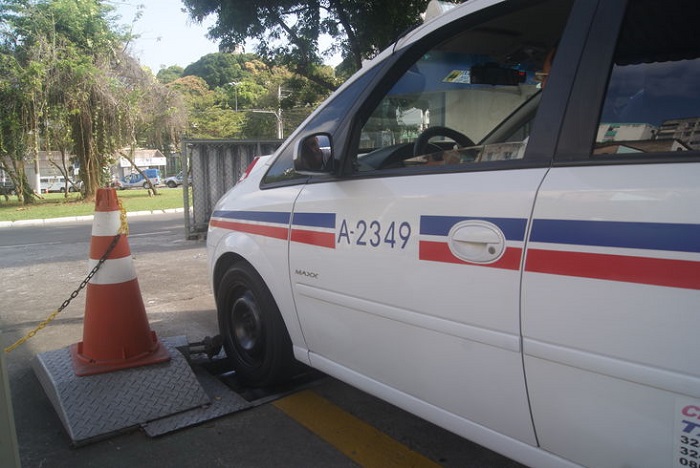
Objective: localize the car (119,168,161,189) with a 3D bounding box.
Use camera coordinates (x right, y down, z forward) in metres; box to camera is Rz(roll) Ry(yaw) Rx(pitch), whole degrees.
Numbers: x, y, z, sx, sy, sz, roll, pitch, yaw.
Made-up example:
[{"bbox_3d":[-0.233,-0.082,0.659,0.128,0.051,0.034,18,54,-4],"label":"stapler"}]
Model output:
[{"bbox_3d":[-18.600,-4.780,46.000,4.050,1.680,1.670,-1,6,-5],"label":"car"}]

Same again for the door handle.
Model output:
[{"bbox_3d":[0.341,0.021,1.405,0.050,0.113,0.187,-5,8,-38],"label":"door handle"}]

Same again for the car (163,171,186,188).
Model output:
[{"bbox_3d":[-14.200,-4.780,45.500,4.050,1.520,1.700,-1,6,-5],"label":"car"}]

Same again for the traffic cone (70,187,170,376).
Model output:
[{"bbox_3d":[-1.067,0.177,2.380,0.387,0.770,0.387,-5,7,-29],"label":"traffic cone"}]

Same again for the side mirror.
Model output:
[{"bbox_3d":[-0.120,-0.284,1.870,0.168,0.150,0.095,-5,8,-38],"label":"side mirror"}]

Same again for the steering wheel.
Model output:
[{"bbox_3d":[0.393,-0.243,1.975,0.375,0.375,0.100,-5,-17,-38],"label":"steering wheel"}]

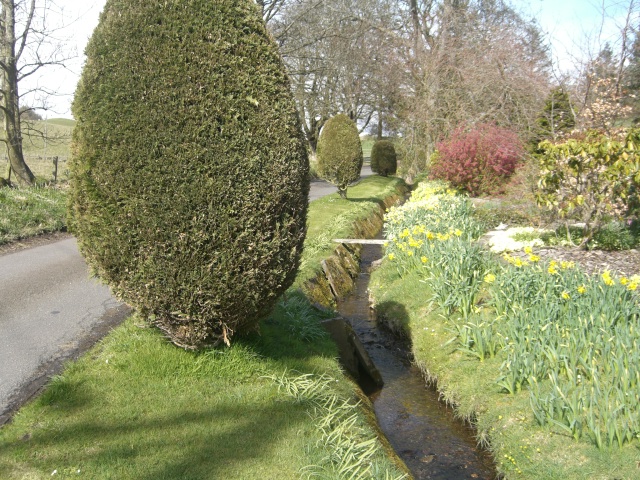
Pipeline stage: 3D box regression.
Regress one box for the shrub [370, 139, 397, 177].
[{"bbox_3d":[2.802,-3.640,31.000,1.147,1.660,1.147,0,8,0],"label":"shrub"}]

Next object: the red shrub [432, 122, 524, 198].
[{"bbox_3d":[4.589,-2.360,20.600,2.697,2.148,2.509,0,8,0],"label":"red shrub"}]

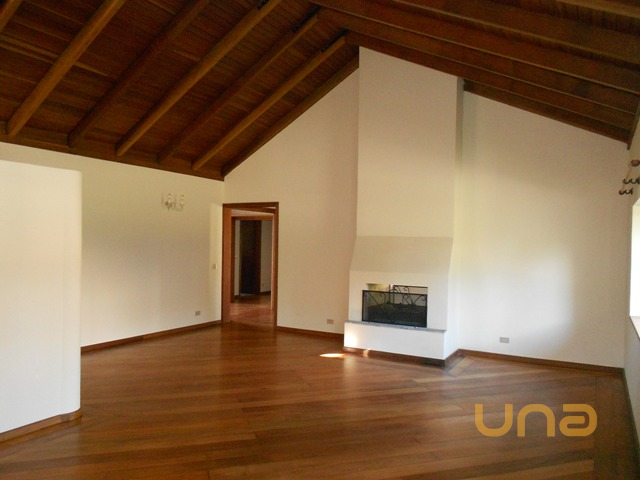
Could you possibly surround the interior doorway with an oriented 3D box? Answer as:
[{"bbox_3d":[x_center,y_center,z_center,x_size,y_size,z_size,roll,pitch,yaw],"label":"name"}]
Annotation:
[{"bbox_3d":[-1.198,0.447,8.391,1.200,2.175,0.160,1,0,29],"label":"interior doorway"}]

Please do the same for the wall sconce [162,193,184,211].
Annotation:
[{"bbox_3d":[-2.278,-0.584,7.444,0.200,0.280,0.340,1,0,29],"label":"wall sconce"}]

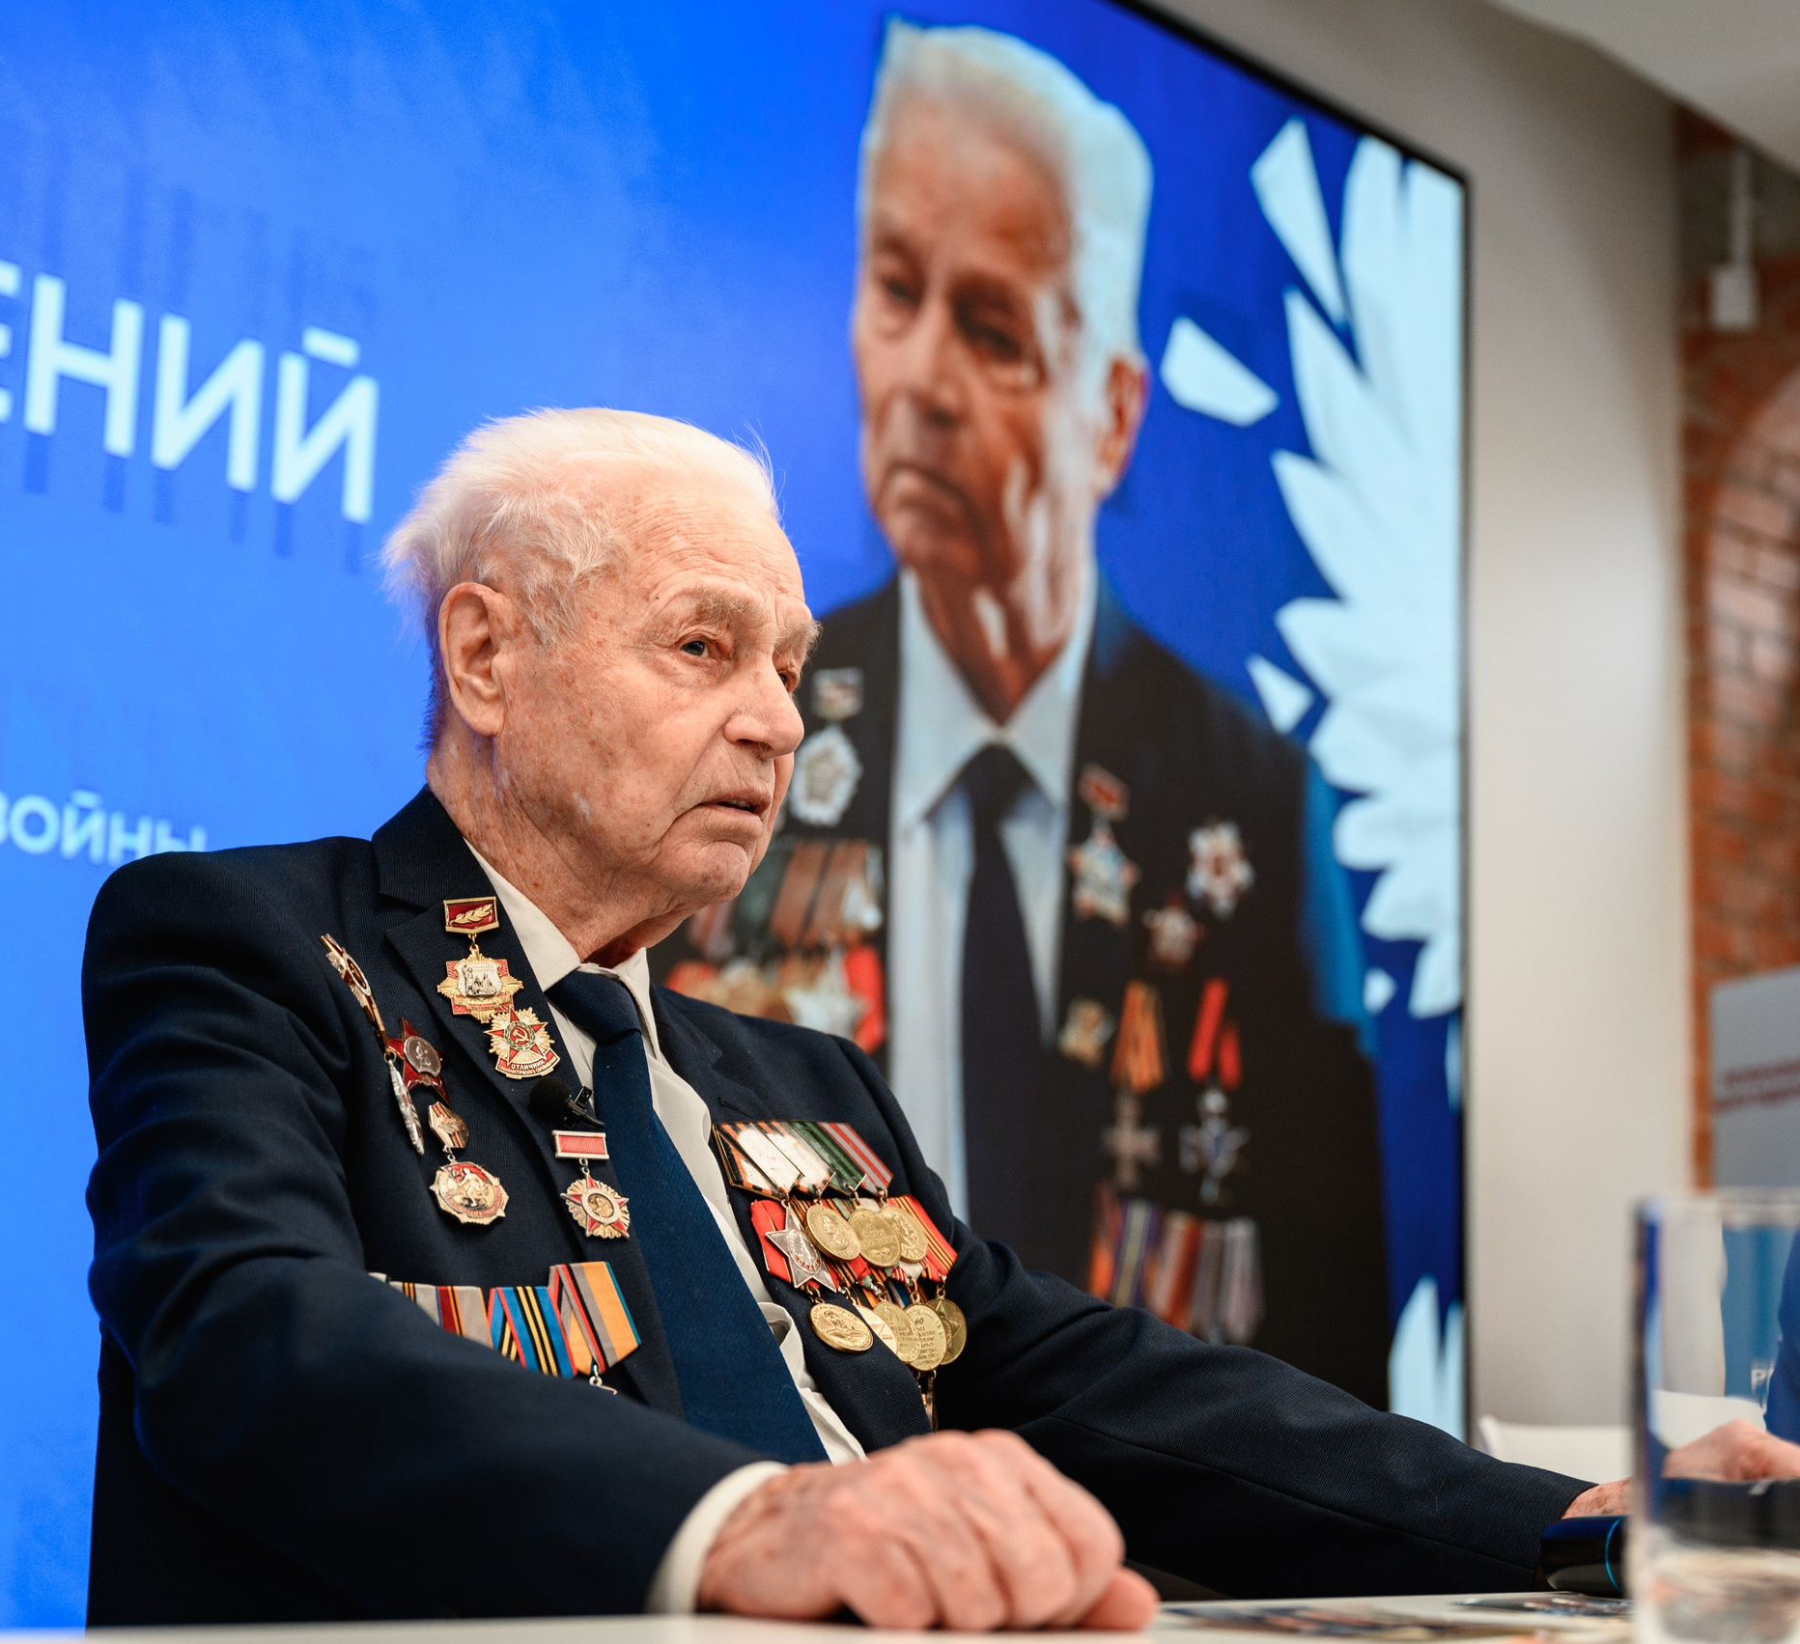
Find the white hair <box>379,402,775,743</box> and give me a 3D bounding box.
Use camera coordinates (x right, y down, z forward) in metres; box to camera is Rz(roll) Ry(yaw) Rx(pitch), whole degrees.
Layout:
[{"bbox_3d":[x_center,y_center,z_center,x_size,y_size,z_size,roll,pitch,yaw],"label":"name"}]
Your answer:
[{"bbox_3d":[-0.152,-0.118,1.530,0.200,0.160,0.175,-4,-12,31],"label":"white hair"}]

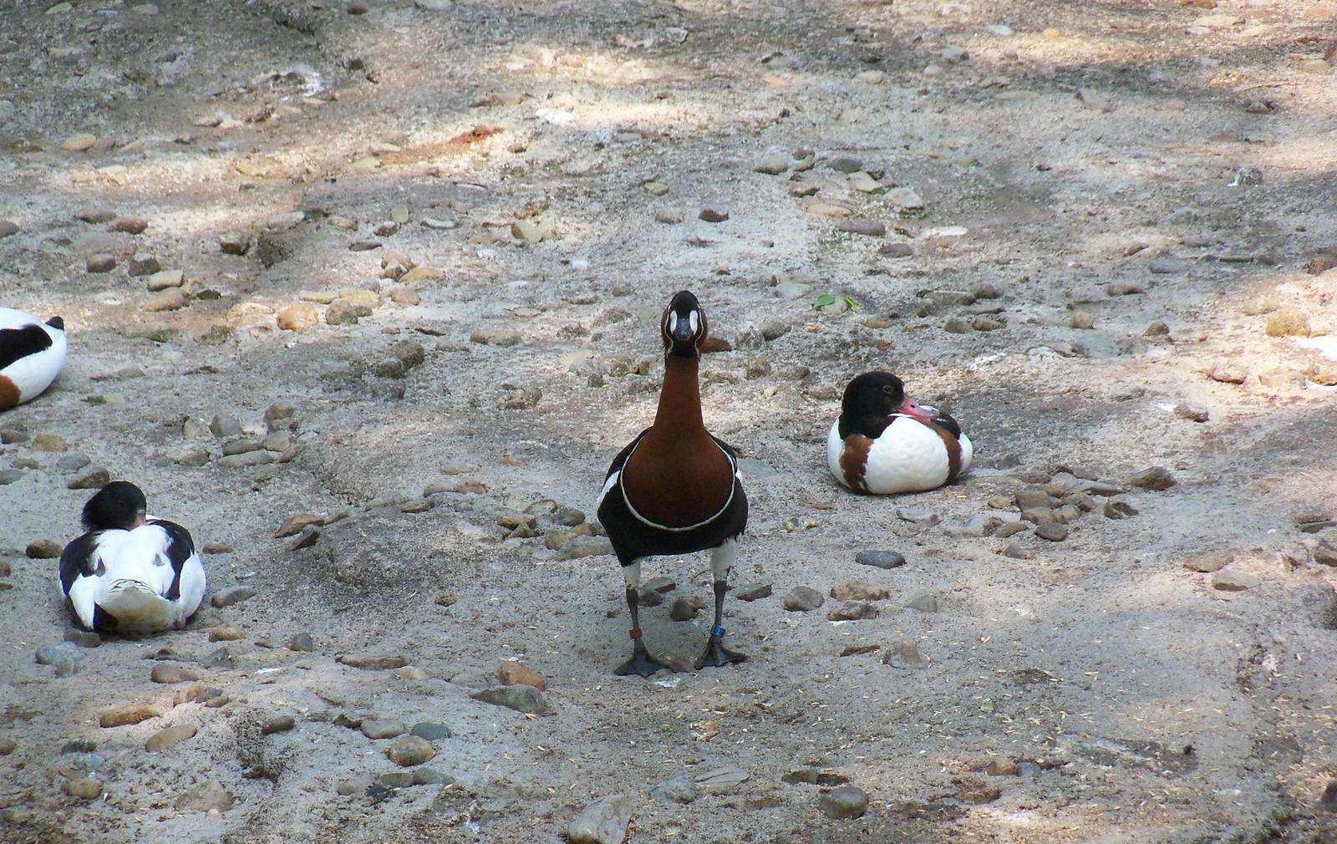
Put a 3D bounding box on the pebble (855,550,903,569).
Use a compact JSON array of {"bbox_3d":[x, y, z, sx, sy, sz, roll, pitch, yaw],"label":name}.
[{"bbox_3d":[0.221,0.144,11.590,0.049,0.018,0.035,0,16,0],"label":"pebble"}]

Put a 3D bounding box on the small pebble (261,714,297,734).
[{"bbox_3d":[-0.391,0.304,11.123,0.034,0.018,0.025,-7,18,-24],"label":"small pebble"}]

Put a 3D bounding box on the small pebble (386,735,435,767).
[{"bbox_3d":[-0.258,0.330,11.043,0.047,0.028,0.038,0,16,0],"label":"small pebble"}]

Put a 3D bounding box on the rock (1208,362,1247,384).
[{"bbox_3d":[0.615,-0.053,12.160,0.041,0.022,0.029,3,16,10],"label":"rock"}]

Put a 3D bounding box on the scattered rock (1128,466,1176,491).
[{"bbox_3d":[0.517,0.060,11.829,0.047,0.022,0.034,-3,16,-10],"label":"scattered rock"}]

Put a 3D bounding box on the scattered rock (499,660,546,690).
[{"bbox_3d":[-0.155,0.270,11.766,0.054,0.023,0.037,6,19,19],"label":"scattered rock"}]

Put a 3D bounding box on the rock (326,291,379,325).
[{"bbox_3d":[-0.384,-0.139,13.440,0.062,0.041,0.044,0,13,0],"label":"rock"}]

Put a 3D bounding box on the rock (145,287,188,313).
[{"bbox_3d":[-0.563,-0.137,12.399,0.048,0.024,0.034,-7,18,-24],"label":"rock"}]

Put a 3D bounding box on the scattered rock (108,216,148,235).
[{"bbox_3d":[-0.672,-0.245,13.769,0.048,0.021,0.034,0,13,0],"label":"scattered rock"}]

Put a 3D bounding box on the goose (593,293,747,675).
[{"bbox_3d":[0.005,0.046,12.210,0.165,0.435,0.400,-2,13,-7],"label":"goose"}]

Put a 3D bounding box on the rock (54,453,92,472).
[{"bbox_3d":[-0.693,0.048,12.868,0.043,0.021,0.032,0,13,0],"label":"rock"}]

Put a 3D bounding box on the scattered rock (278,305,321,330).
[{"bbox_3d":[-0.413,-0.117,12.341,0.046,0.026,0.033,-1,16,-5],"label":"scattered rock"}]

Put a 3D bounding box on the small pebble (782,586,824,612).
[{"bbox_3d":[0.146,0.192,11.960,0.043,0.022,0.035,0,18,0],"label":"small pebble"}]

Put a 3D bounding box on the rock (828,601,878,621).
[{"bbox_3d":[0.199,0.204,11.931,0.053,0.017,0.033,-2,18,-5],"label":"rock"}]

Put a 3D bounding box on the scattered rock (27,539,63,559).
[{"bbox_3d":[-0.710,0.145,12.568,0.040,0.021,0.030,0,13,0],"label":"scattered rock"}]

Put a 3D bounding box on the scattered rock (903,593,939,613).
[{"bbox_3d":[0.284,0.203,12.391,0.039,0.021,0.027,0,13,0],"label":"scattered rock"}]

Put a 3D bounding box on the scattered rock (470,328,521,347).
[{"bbox_3d":[-0.198,-0.097,12.675,0.058,0.017,0.034,0,18,0],"label":"scattered rock"}]

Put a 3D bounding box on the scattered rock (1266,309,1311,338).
[{"bbox_3d":[0.713,-0.113,12.712,0.051,0.027,0.042,0,18,0],"label":"scattered rock"}]

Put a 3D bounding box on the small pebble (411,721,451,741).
[{"bbox_3d":[-0.238,0.311,11.106,0.039,0.016,0.028,1,16,5],"label":"small pebble"}]

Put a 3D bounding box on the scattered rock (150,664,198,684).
[{"bbox_3d":[-0.504,0.257,11.261,0.046,0.017,0.033,3,16,12],"label":"scattered rock"}]

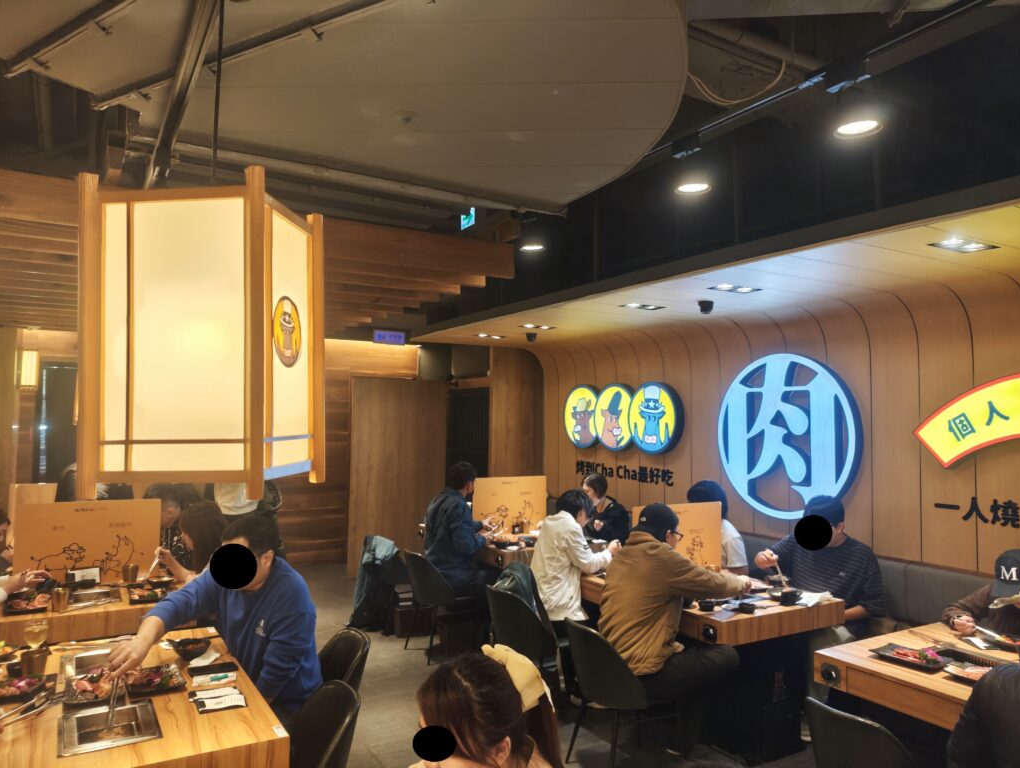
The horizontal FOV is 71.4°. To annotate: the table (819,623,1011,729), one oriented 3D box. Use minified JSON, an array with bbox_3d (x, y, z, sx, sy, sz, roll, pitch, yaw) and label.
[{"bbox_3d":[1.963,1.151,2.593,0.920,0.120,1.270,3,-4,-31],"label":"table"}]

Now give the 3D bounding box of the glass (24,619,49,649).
[{"bbox_3d":[-1.779,0.962,2.672,0.085,0.160,0.085,3,-4,-31],"label":"glass"}]

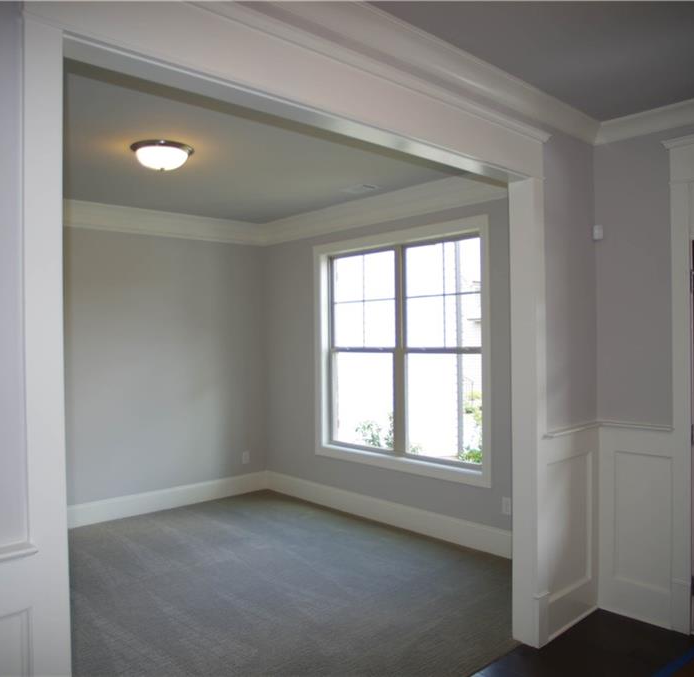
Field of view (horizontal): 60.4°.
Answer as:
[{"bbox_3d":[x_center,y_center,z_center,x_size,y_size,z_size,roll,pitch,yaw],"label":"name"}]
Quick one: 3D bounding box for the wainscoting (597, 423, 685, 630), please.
[{"bbox_3d":[1.590,1.007,3.255,0.045,1.061,0.449,-1,0,-42],"label":"wainscoting"}]

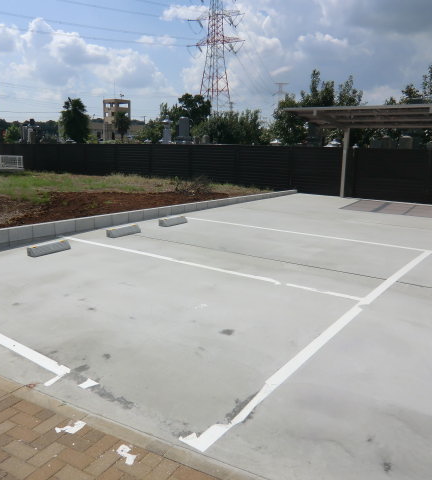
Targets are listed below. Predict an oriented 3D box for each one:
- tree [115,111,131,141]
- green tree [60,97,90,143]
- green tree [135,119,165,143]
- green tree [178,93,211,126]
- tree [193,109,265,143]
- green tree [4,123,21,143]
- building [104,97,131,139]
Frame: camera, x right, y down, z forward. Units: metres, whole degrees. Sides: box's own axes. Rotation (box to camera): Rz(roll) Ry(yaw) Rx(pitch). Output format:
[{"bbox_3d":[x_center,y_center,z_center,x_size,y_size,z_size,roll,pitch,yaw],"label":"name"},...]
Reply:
[{"bbox_3d":[-17.968,-21.776,85.621,3.070,6.190,3.070,-1,12,-12],"label":"tree"},{"bbox_3d":[-18.433,-15.133,58.743,3.920,7.400,3.920,-2,12,-17],"label":"green tree"},{"bbox_3d":[-5.426,-8.043,36.339,2.430,3.370,2.430,-1,12,-8],"label":"green tree"},{"bbox_3d":[-2.489,-12.996,50.743,3.610,7.400,3.610,0,12,-3],"label":"green tree"},{"bbox_3d":[0.836,-7.134,31.421,5.030,4.190,3.270,1,12,1],"label":"tree"},{"bbox_3d":[-20.207,-10.073,44.303,1.590,3.020,1.590,-4,13,-24],"label":"green tree"},{"bbox_3d":[-25.789,-30.843,115.000,5.040,11.660,5.040,8,14,32],"label":"building"}]

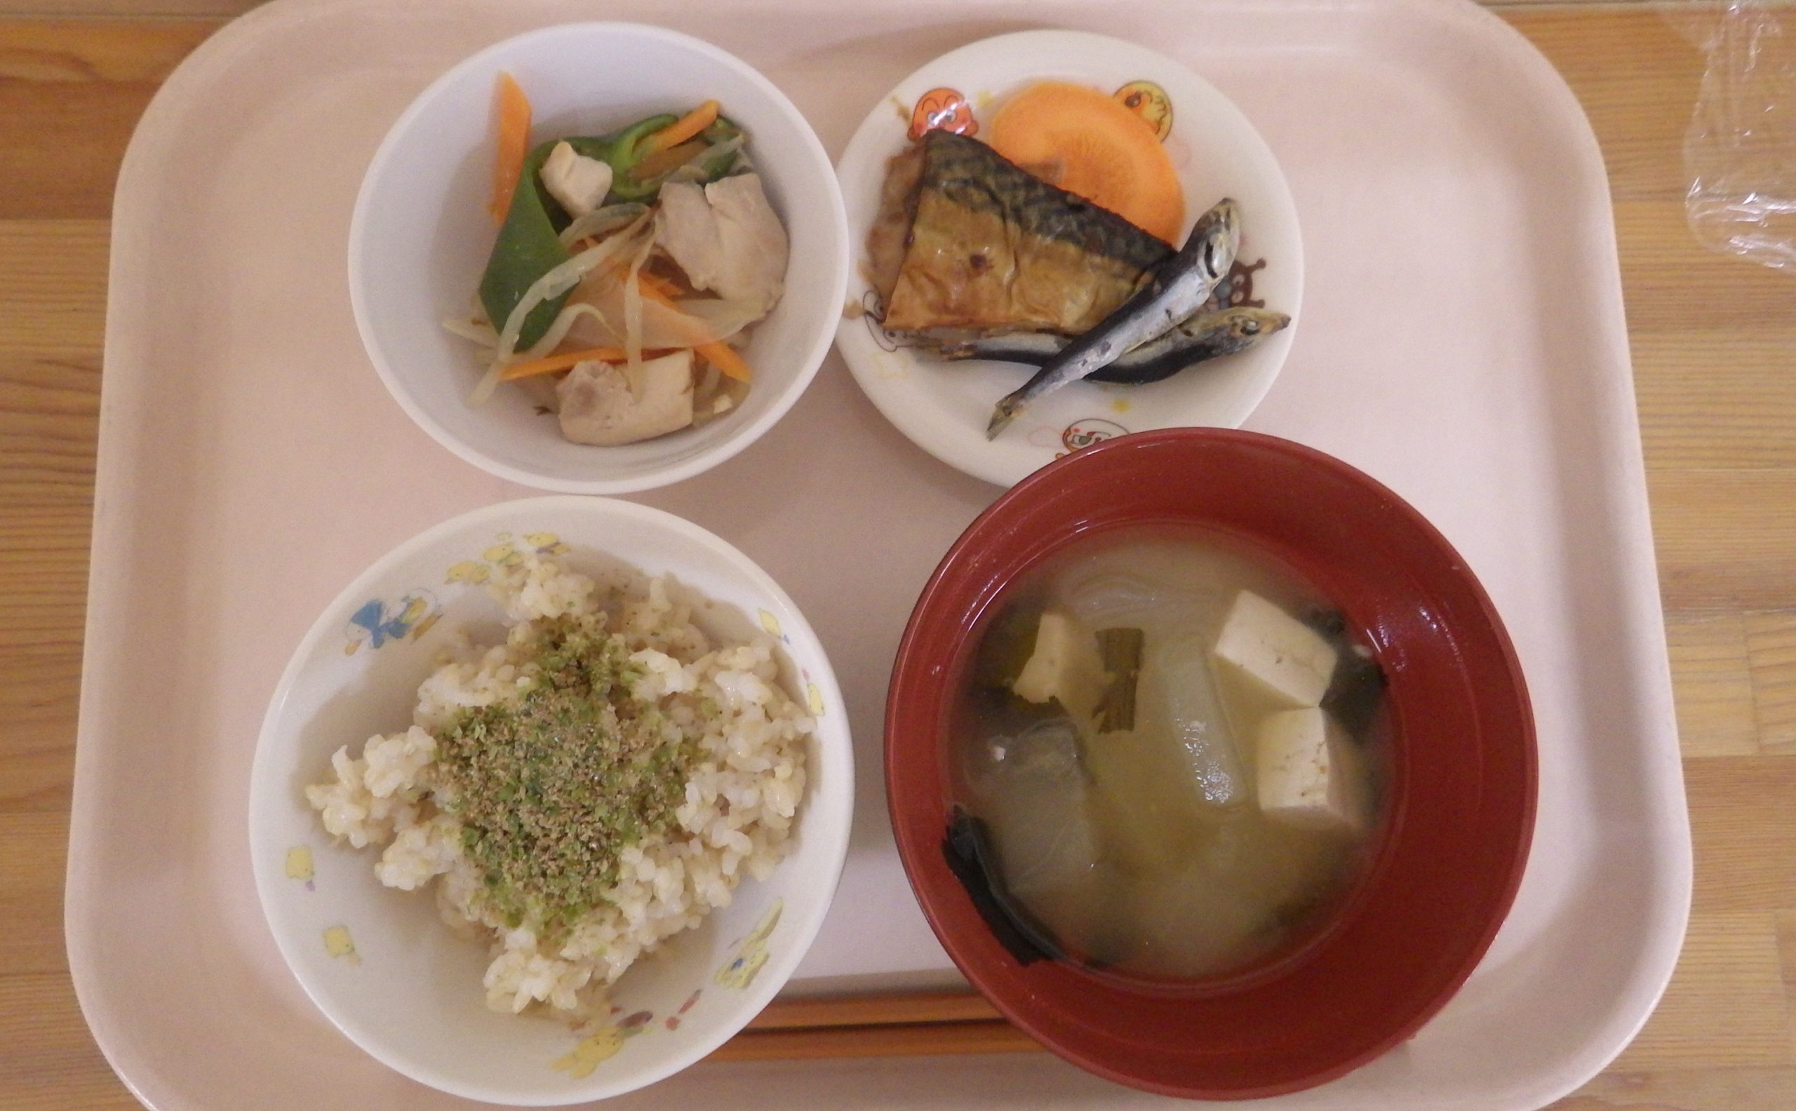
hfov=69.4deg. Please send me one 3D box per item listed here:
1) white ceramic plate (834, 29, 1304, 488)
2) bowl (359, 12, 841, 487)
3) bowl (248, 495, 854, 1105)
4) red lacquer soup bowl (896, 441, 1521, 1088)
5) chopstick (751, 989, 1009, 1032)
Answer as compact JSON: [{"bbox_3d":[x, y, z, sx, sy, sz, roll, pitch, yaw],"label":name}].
[{"bbox_3d":[0.039,-0.069,0.317,0.115,0.020,0.115,0,81,-2],"label":"white ceramic plate"},{"bbox_3d":[-0.064,-0.061,0.297,0.105,0.048,0.105,-1,81,-2],"label":"bowl"},{"bbox_3d":[-0.067,0.049,0.275,0.115,0.055,0.115,0,81,-2],"label":"bowl"},{"bbox_3d":[0.058,0.041,0.276,0.123,0.066,0.123,0,81,-2],"label":"red lacquer soup bowl"},{"bbox_3d":[0.008,0.102,0.294,0.220,0.007,0.007,-1,81,-2],"label":"chopstick"}]

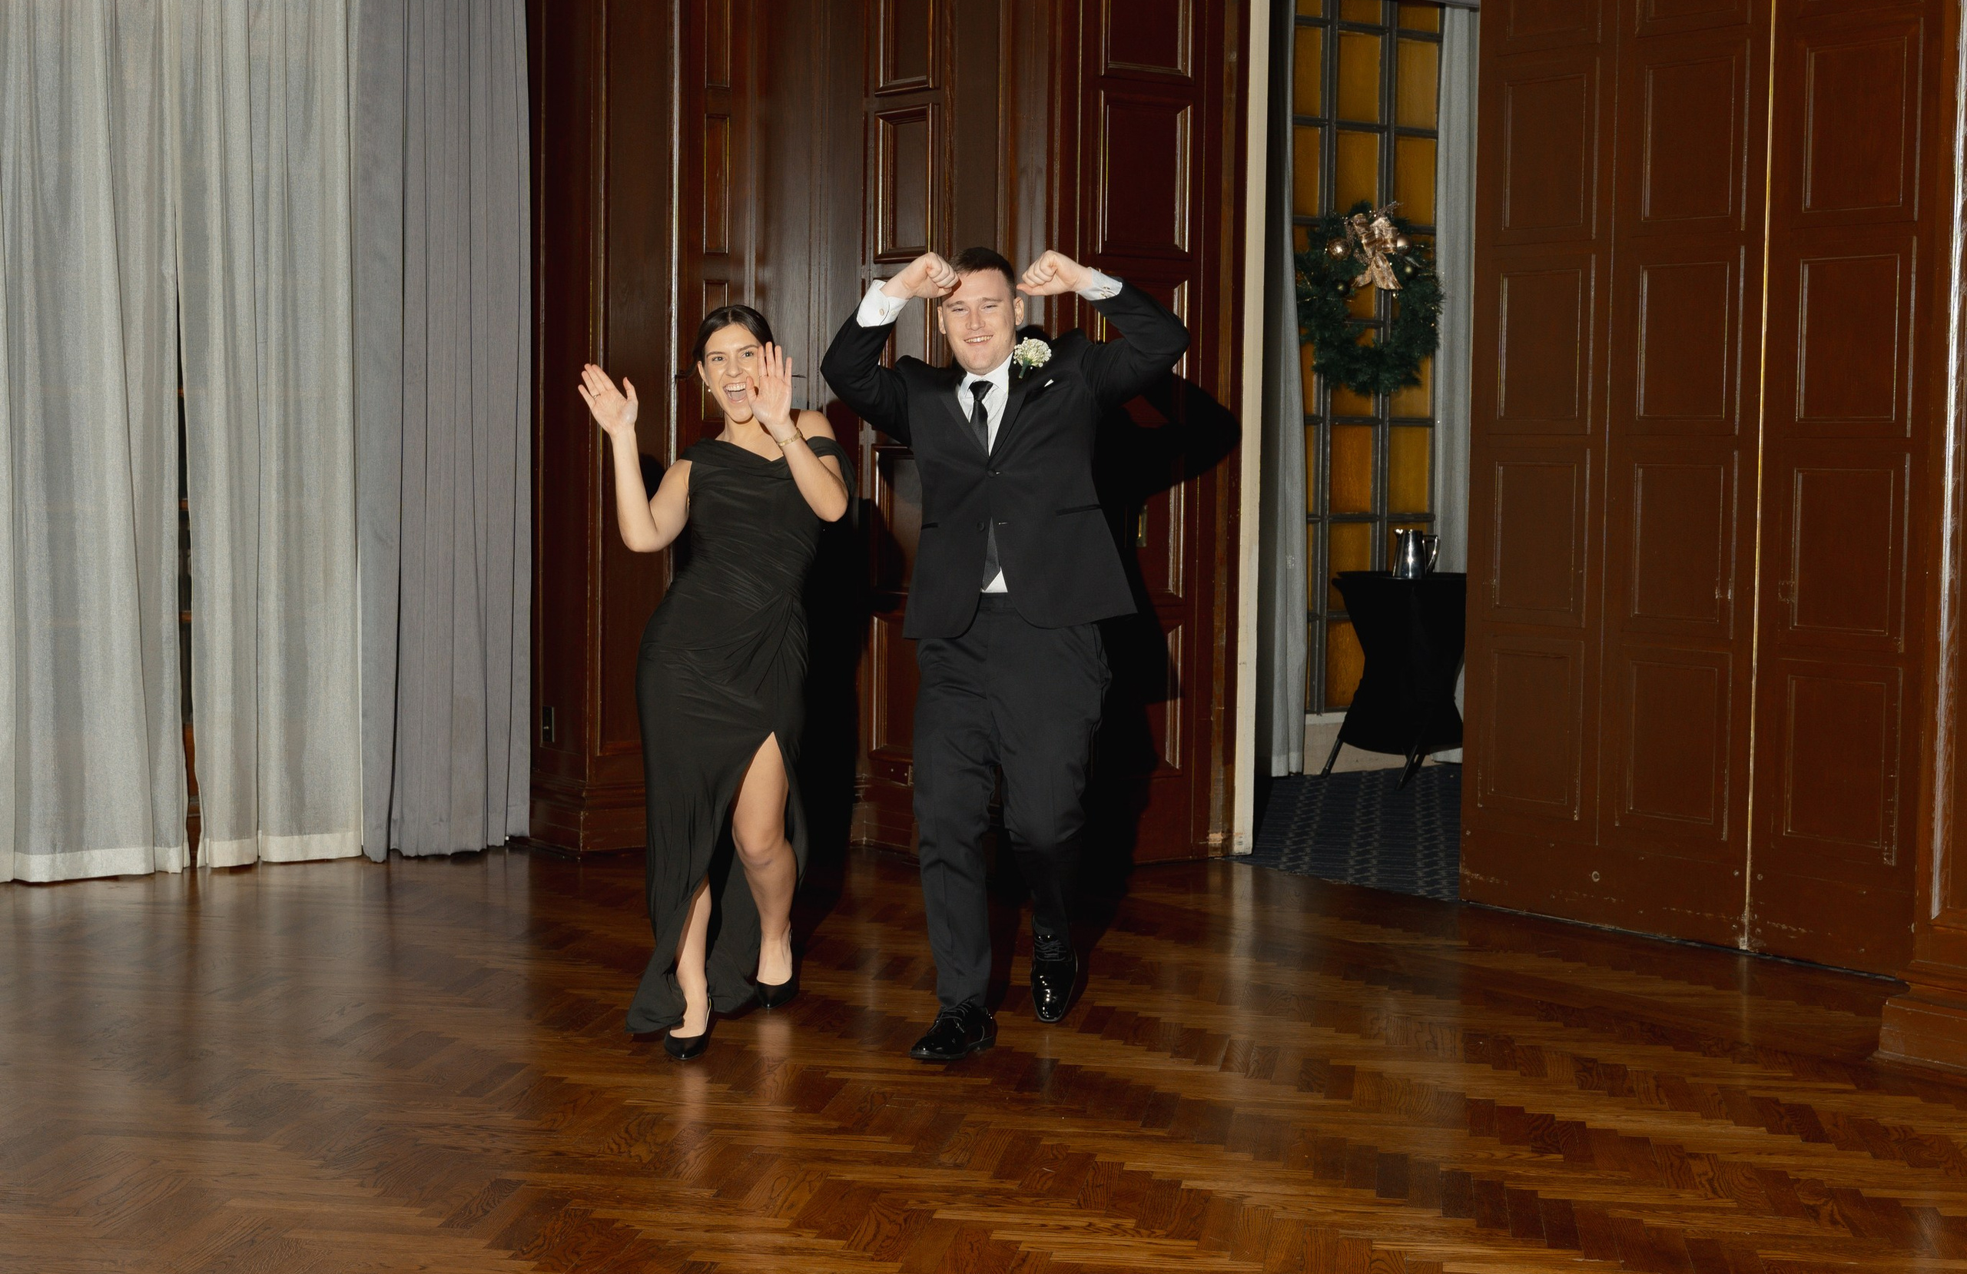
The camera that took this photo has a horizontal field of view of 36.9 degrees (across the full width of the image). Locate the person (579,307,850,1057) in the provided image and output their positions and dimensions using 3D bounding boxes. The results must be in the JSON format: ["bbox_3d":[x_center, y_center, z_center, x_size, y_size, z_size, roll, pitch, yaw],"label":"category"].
[{"bbox_3d":[-0.606,0.083,6.680,0.570,1.630,0.620,1,4,3],"label":"person"}]

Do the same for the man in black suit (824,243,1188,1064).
[{"bbox_3d":[0.052,0.016,6.670,0.760,1.780,0.580,1,4,10],"label":"man in black suit"}]

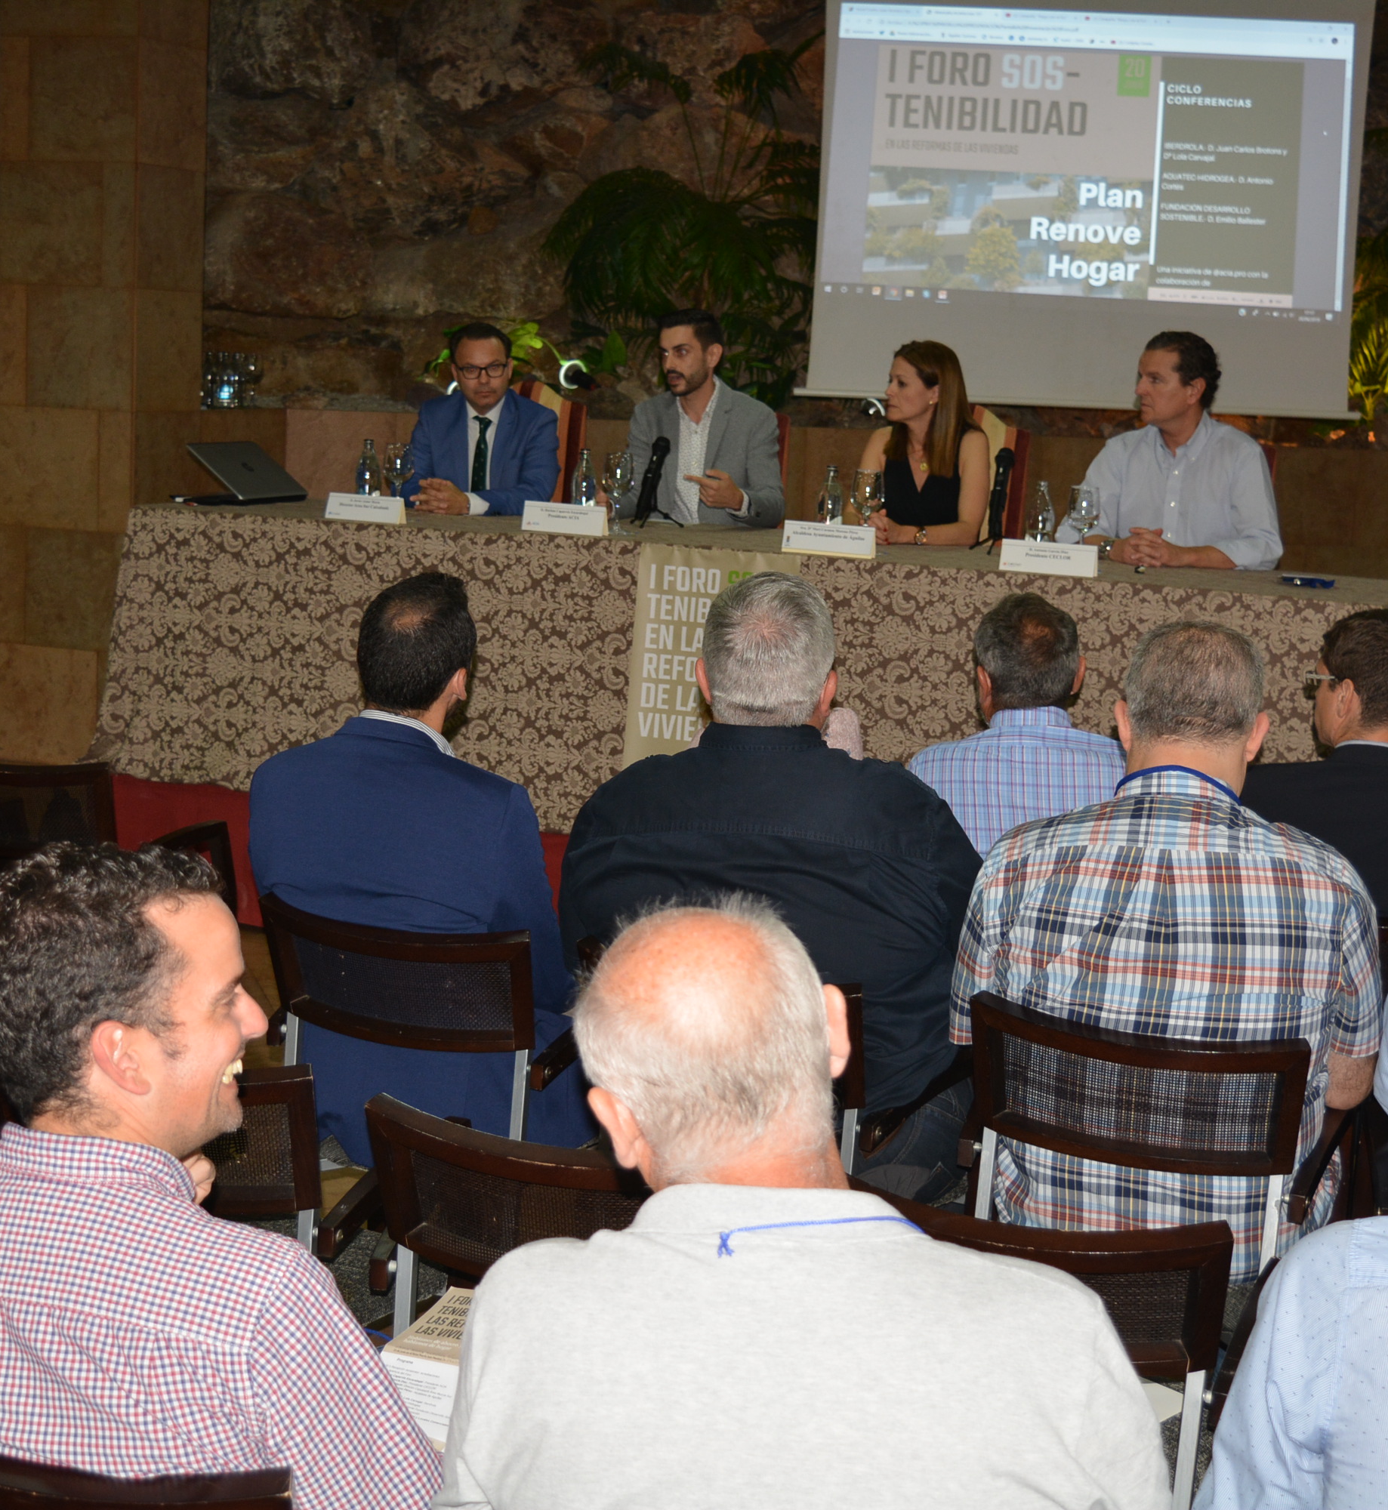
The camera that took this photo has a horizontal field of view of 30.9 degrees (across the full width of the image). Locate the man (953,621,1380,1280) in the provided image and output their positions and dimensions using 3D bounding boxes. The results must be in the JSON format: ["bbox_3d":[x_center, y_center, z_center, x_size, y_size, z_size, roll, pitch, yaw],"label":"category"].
[{"bbox_3d":[0.709,0.443,3.507,0.540,1.280,0.800,6,9,23],"label":"man"}]

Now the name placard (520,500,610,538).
[{"bbox_3d":[-0.327,-0.619,6.586,0.250,0.078,0.045,6,9,24],"label":"name placard"}]

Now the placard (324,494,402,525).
[{"bbox_3d":[-0.870,-0.669,6.766,0.250,0.075,0.045,7,10,27],"label":"placard"}]

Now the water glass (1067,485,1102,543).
[{"bbox_3d":[0.998,-0.576,6.397,0.083,0.205,0.083,6,10,24],"label":"water glass"}]

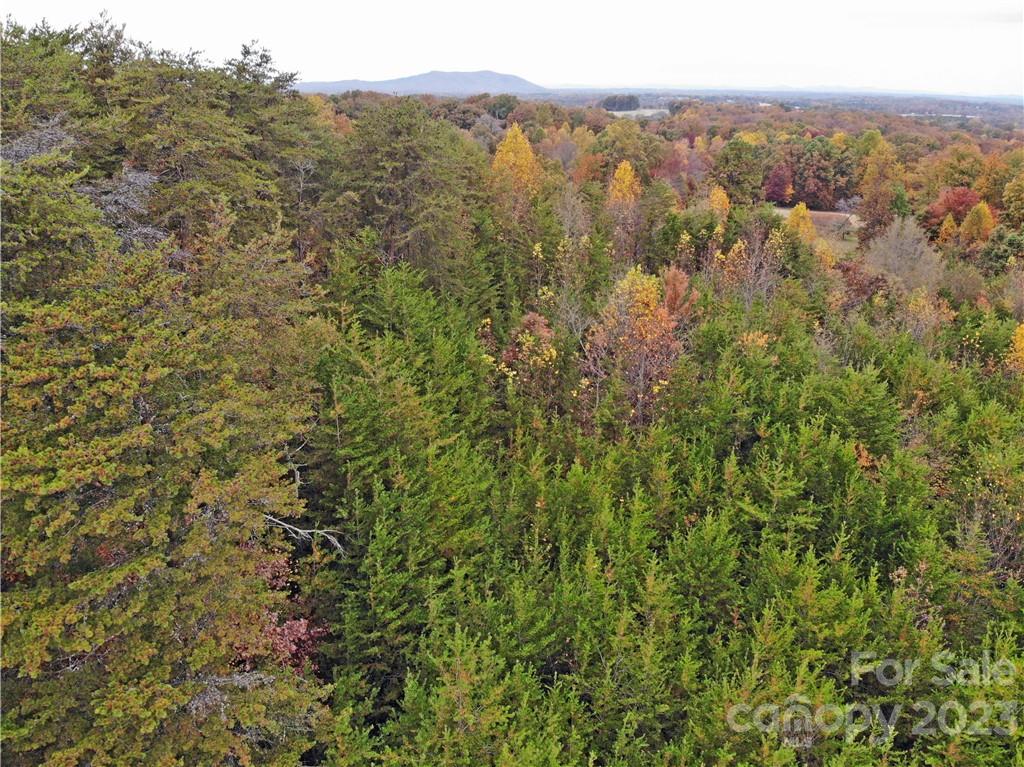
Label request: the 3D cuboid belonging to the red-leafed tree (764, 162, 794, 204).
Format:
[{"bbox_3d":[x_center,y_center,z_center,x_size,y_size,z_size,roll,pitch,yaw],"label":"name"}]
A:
[{"bbox_3d":[49.383,-36.898,131.243,5.700,8.200,5.600,9,24,18],"label":"red-leafed tree"}]

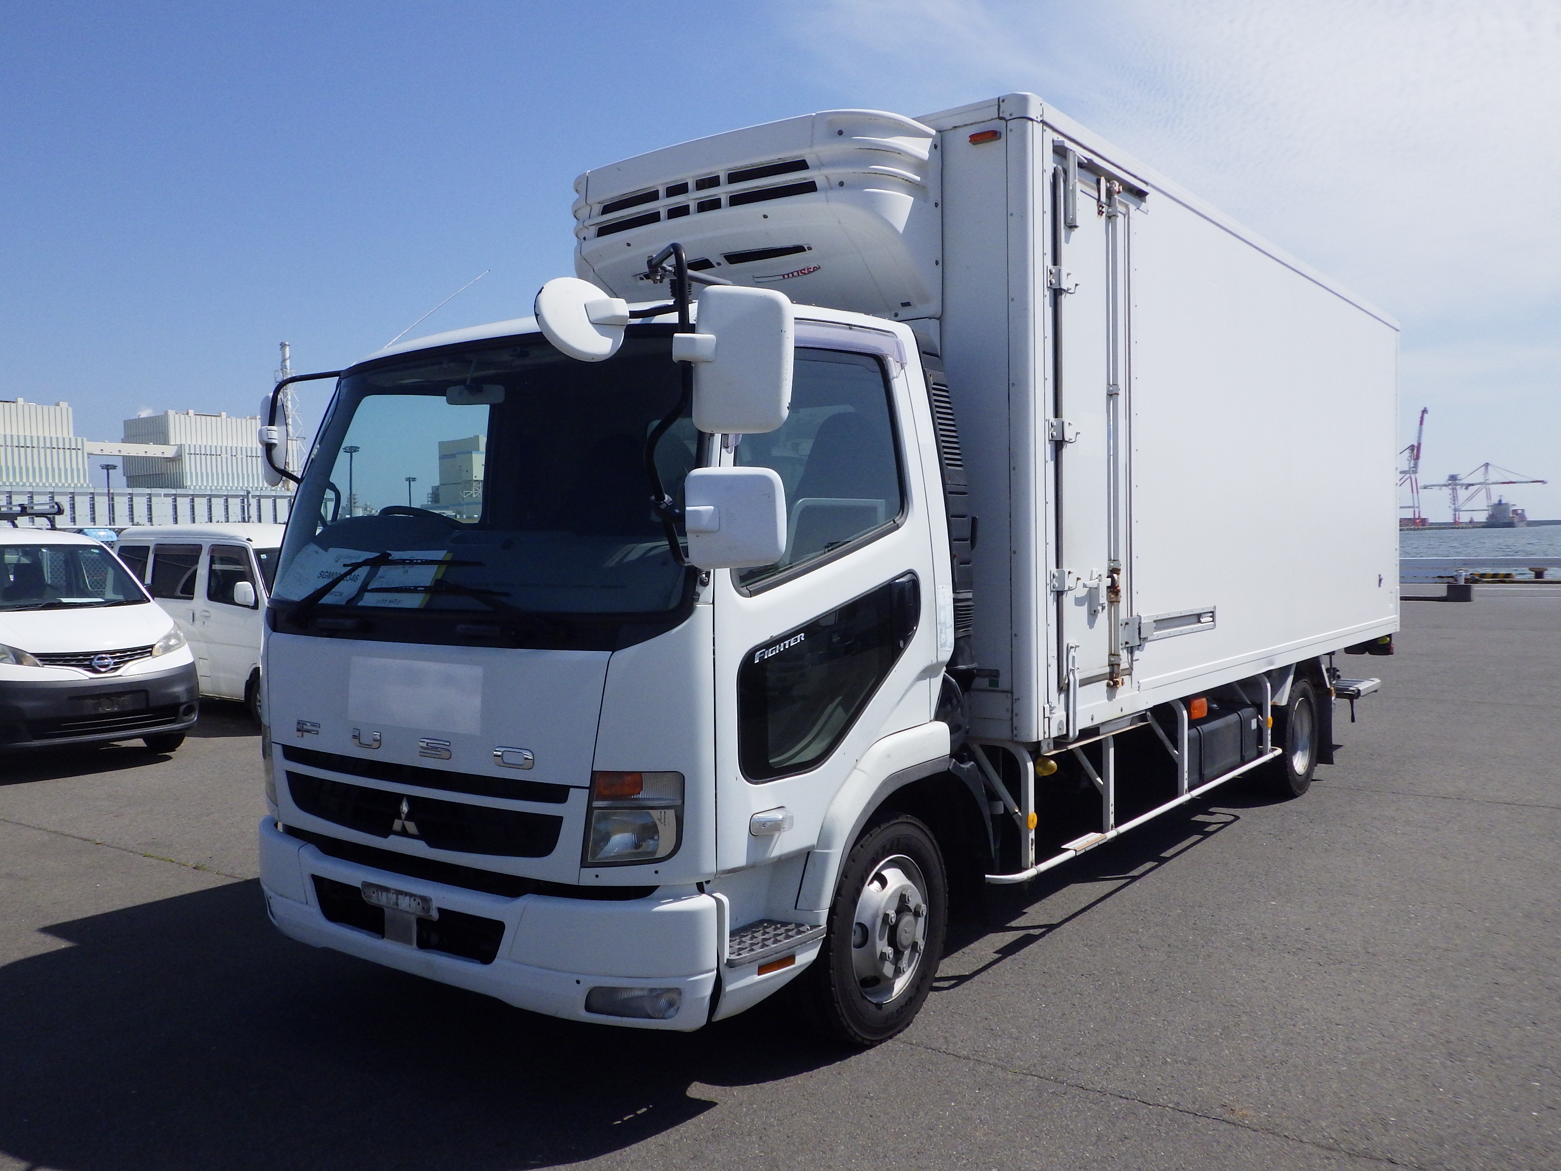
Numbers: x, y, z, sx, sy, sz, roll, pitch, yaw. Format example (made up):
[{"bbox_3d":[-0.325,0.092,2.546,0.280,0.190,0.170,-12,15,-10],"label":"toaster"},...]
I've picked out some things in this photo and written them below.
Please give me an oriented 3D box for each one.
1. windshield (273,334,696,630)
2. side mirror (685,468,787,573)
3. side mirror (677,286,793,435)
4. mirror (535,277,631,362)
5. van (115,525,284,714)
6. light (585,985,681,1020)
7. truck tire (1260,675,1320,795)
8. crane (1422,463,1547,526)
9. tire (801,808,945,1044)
[{"bbox_3d":[-1.012,-0.337,4.094,2.040,0.930,0.220,1,-14,37],"label":"windshield"},{"bbox_3d":[-0.121,-0.177,3.330,0.262,0.270,0.100,0,3,14],"label":"side mirror"},{"bbox_3d":[-0.115,-0.599,3.360,0.280,0.395,0.110,3,-1,9],"label":"side mirror"},{"bbox_3d":[-0.559,-0.750,3.560,0.270,0.270,0.100,-2,-21,-36],"label":"mirror"},{"bbox_3d":[-5.434,0.327,13.173,3.400,1.890,1.475,1,3,38],"label":"van"},{"bbox_3d":[-0.399,1.145,3.499,0.285,0.085,0.080,0,2,15],"label":"light"},{"bbox_3d":[3.248,0.955,8.111,0.210,0.735,0.735,1,2,37],"label":"truck tire"},{"bbox_3d":[616.000,-80.404,1110.000,95.000,55.000,25.000,1,3,37],"label":"crane"},{"bbox_3d":[0.299,1.127,4.204,0.210,0.735,0.735,1,2,37],"label":"tire"}]

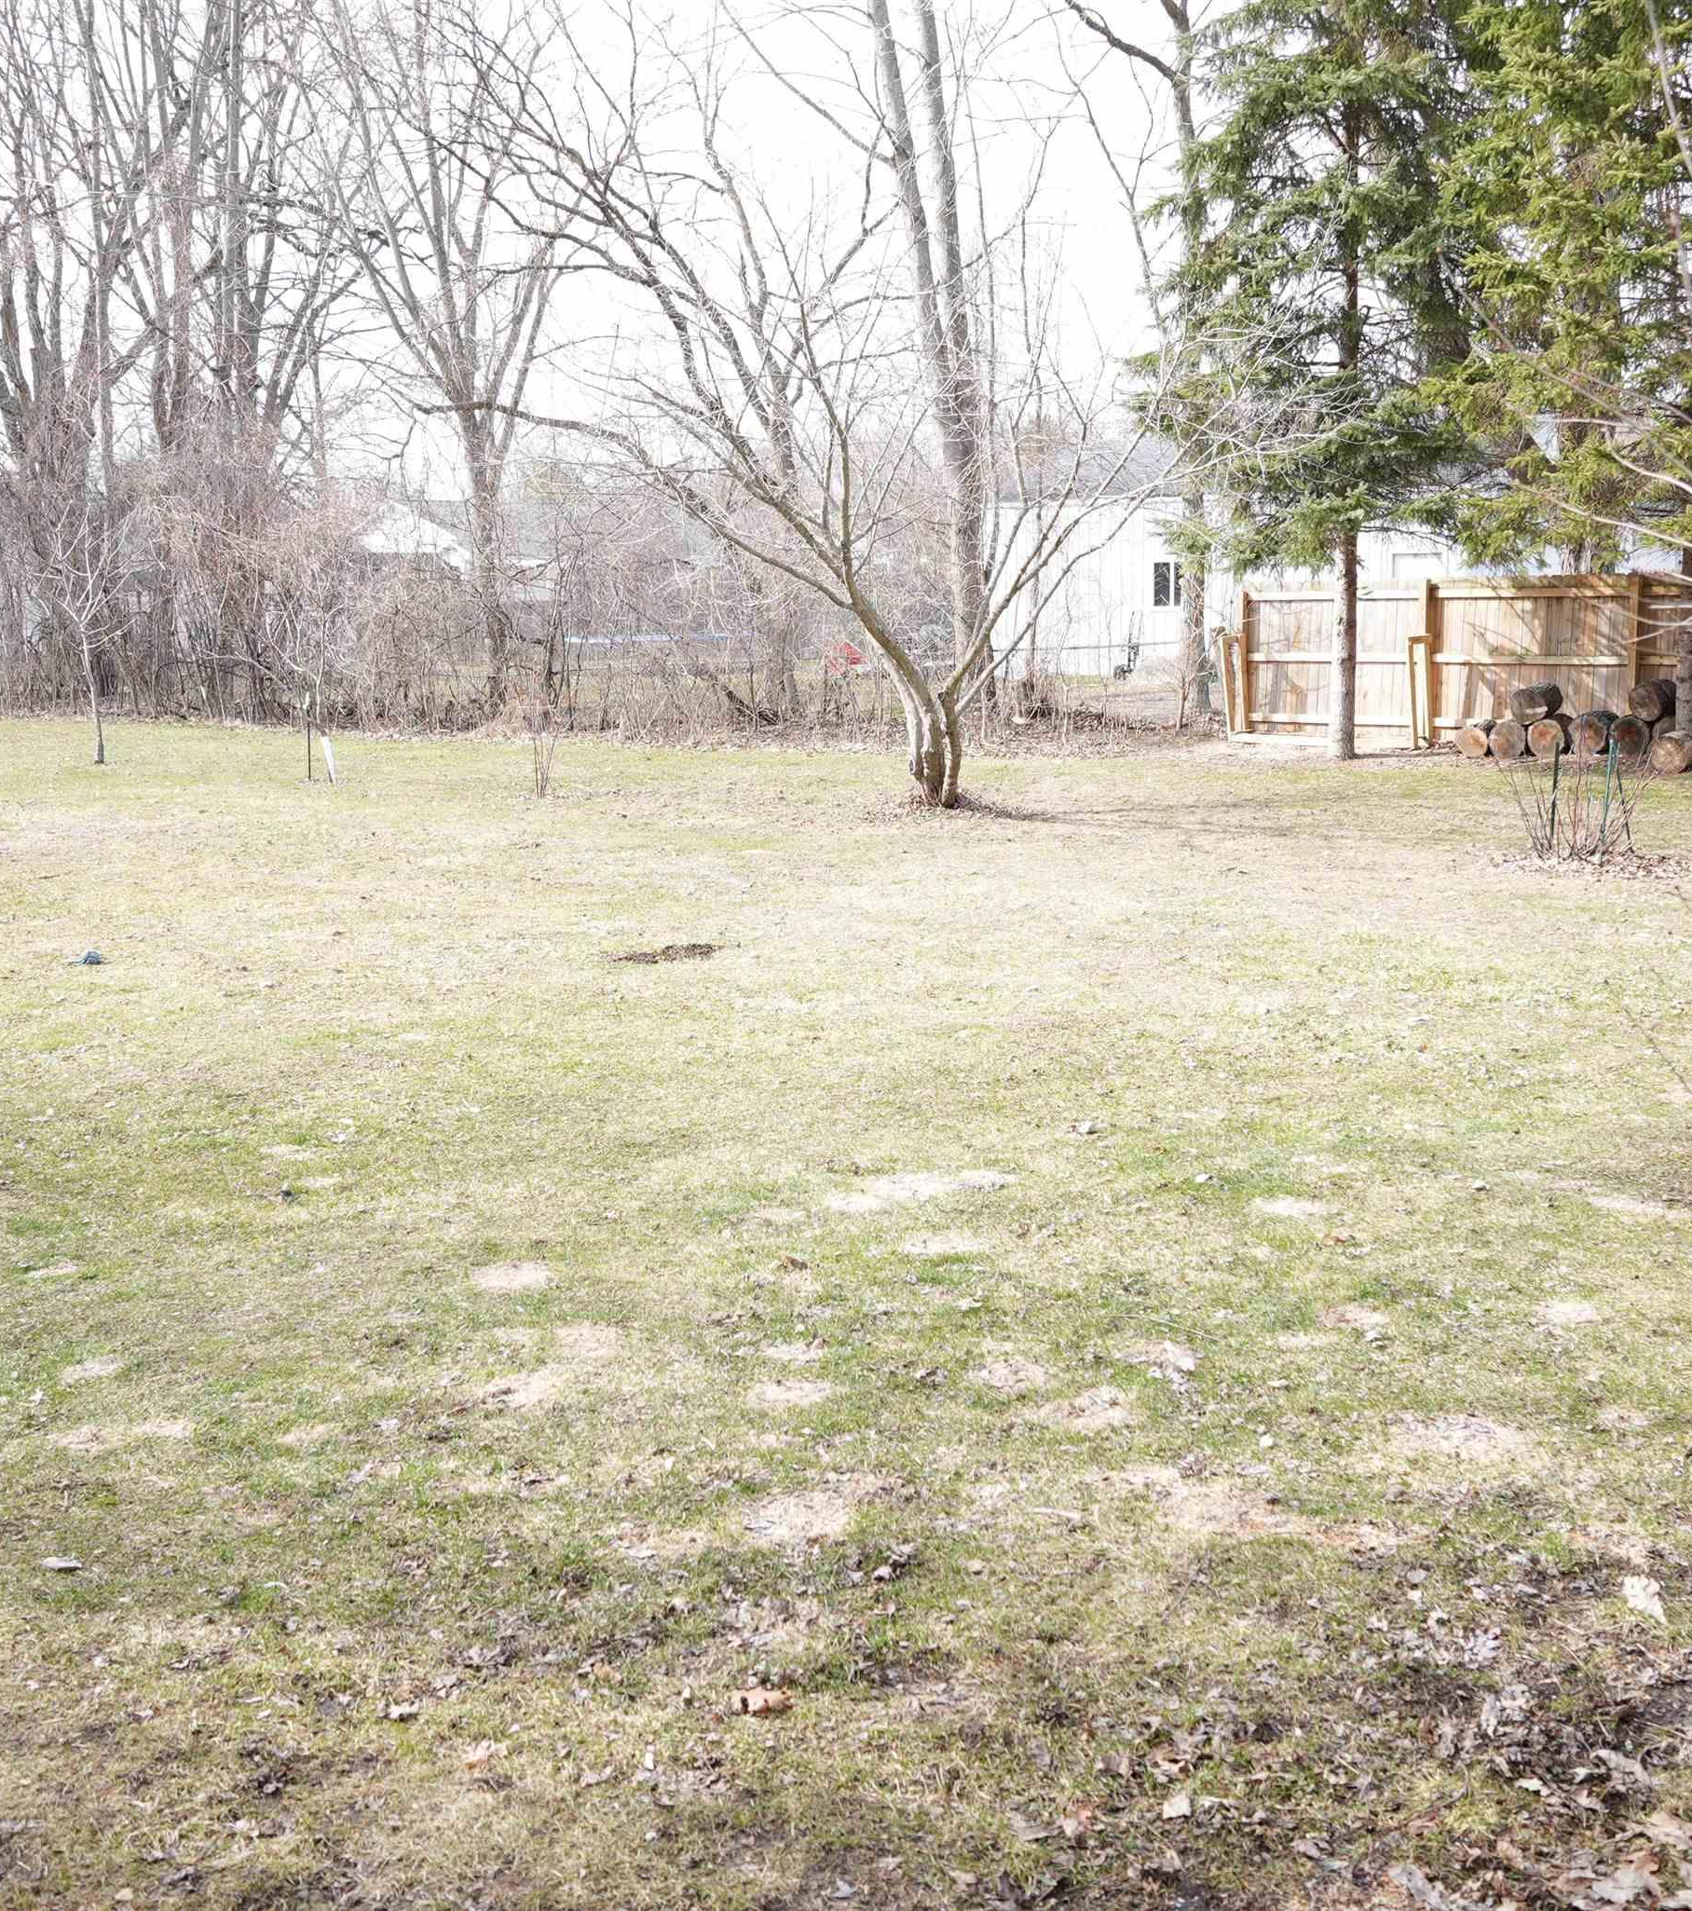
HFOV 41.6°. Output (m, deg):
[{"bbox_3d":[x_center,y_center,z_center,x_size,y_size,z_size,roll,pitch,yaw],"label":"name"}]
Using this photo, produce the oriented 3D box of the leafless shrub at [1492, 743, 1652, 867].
[{"bbox_3d":[4.701,-0.972,14.343,1.040,0.651,0.936,1,9,18],"label":"leafless shrub"}]

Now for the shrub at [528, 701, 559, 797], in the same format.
[{"bbox_3d":[-2.878,-1.983,21.235,0.321,0.915,0.321,-3,9,-8],"label":"shrub"}]

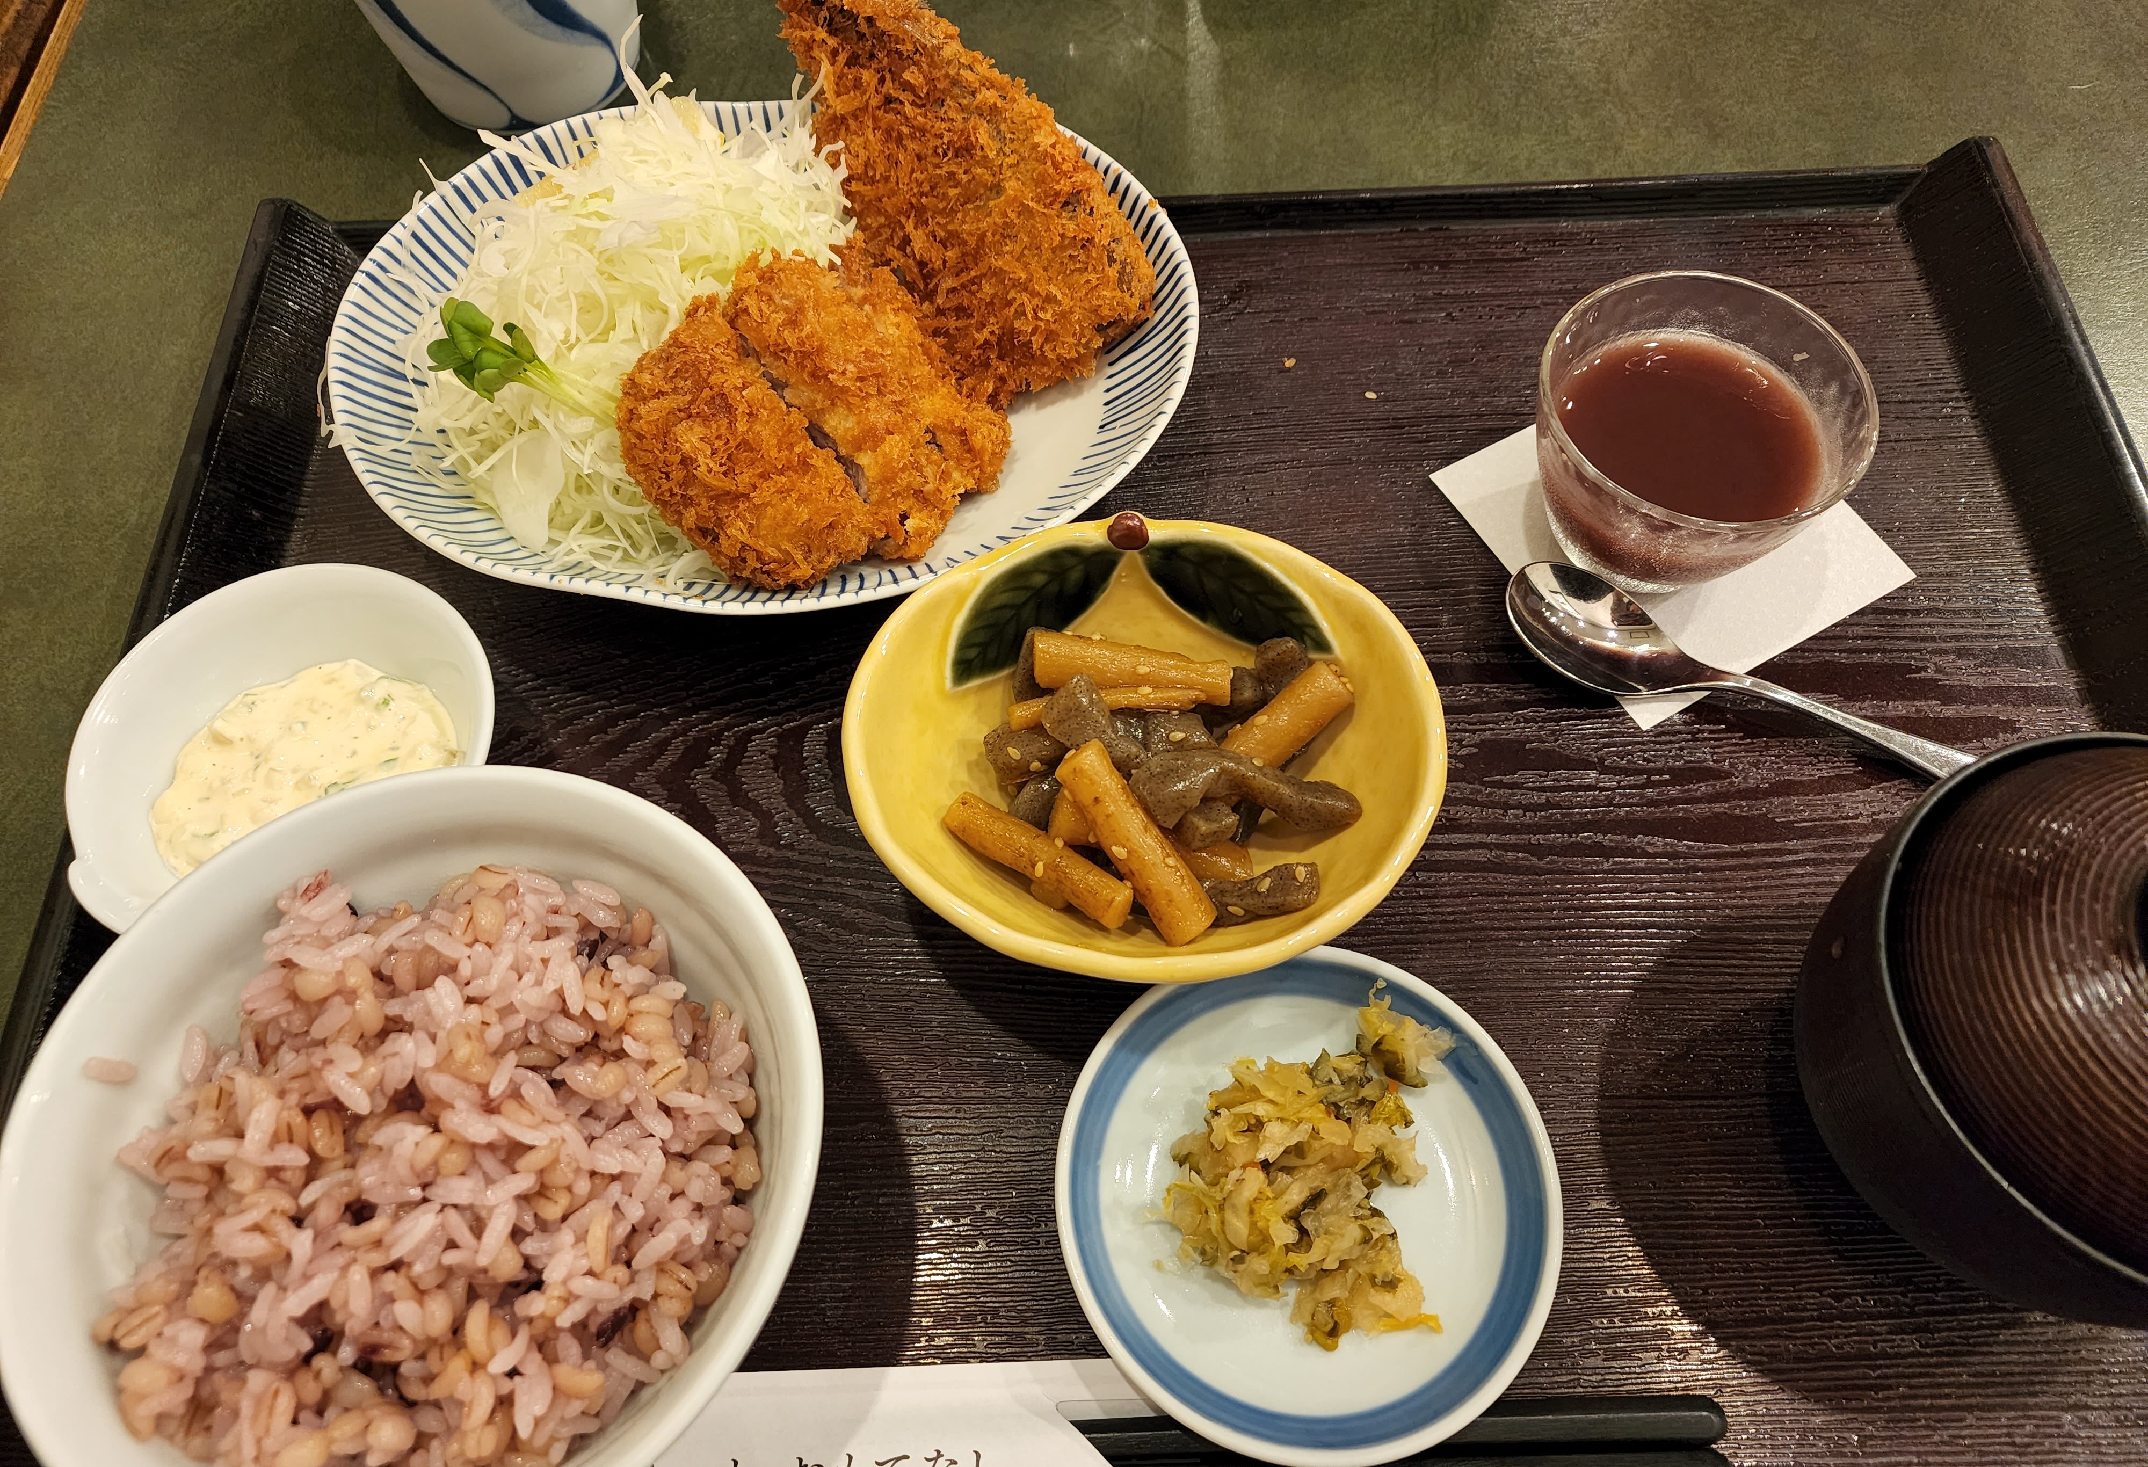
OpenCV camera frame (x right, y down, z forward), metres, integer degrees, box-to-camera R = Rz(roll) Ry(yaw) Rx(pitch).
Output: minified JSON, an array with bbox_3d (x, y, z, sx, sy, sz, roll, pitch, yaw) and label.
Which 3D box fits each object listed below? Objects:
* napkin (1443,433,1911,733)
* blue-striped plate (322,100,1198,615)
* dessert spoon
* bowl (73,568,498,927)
[{"bbox_3d":[0.143,-0.051,0.344,0.081,0.002,0.081,-27,66,-11],"label":"napkin"},{"bbox_3d":[-0.074,-0.090,0.354,0.210,0.030,0.159,2,64,3],"label":"blue-striped plate"},{"bbox_3d":[0.158,-0.004,0.312,0.132,0.016,0.029,22,66,12],"label":"dessert spoon"},{"bbox_3d":[-0.161,0.012,0.303,0.085,0.035,0.092,18,66,10],"label":"bowl"}]

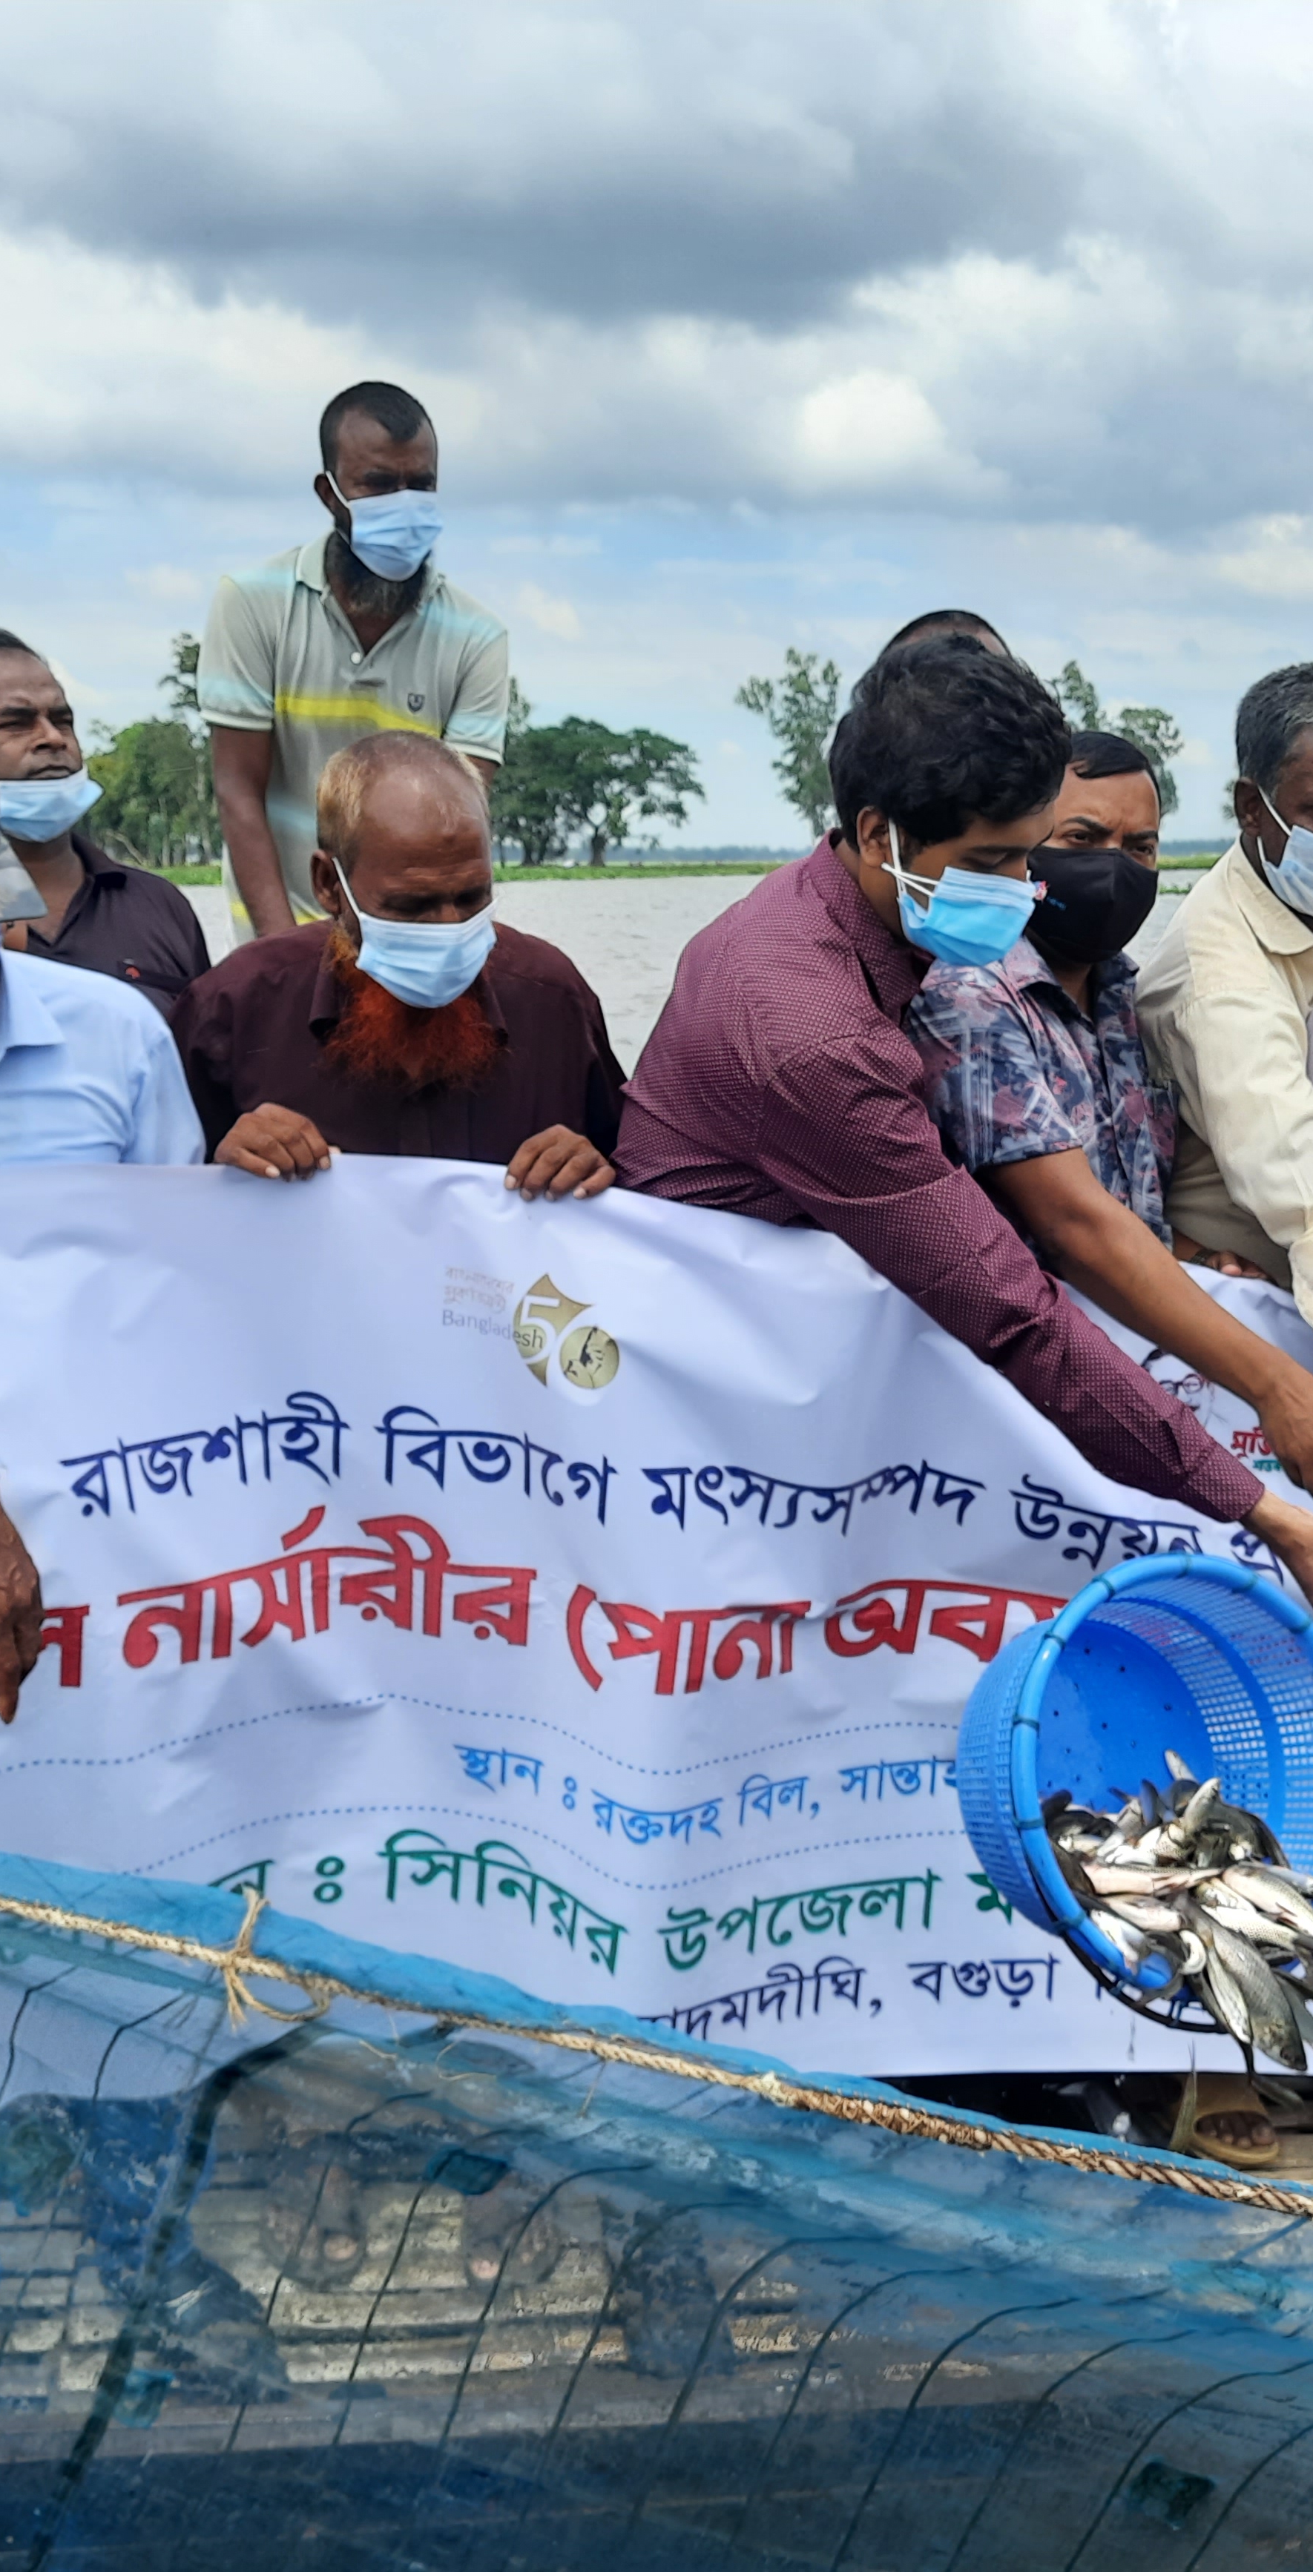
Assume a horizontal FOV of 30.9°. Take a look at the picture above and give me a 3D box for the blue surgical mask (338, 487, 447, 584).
[{"bbox_3d":[-0.313,-0.891,2.820,0.130,0.110,0.080,-7,28,-35],"label":"blue surgical mask"}]

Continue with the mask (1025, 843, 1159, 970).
[{"bbox_3d":[0.404,-0.354,2.220,0.140,0.120,0.085,-2,22,-10],"label":"mask"}]

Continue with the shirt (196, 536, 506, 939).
[{"bbox_3d":[-0.377,-0.612,2.999,0.400,0.640,0.280,-2,11,-12],"label":"shirt"}]

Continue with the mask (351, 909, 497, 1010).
[{"bbox_3d":[-0.205,-0.285,2.080,0.130,0.090,0.075,-5,36,-25],"label":"mask"}]

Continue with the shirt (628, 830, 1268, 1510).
[{"bbox_3d":[0.230,-0.068,1.992,0.520,0.600,0.420,9,14,39],"label":"shirt"}]

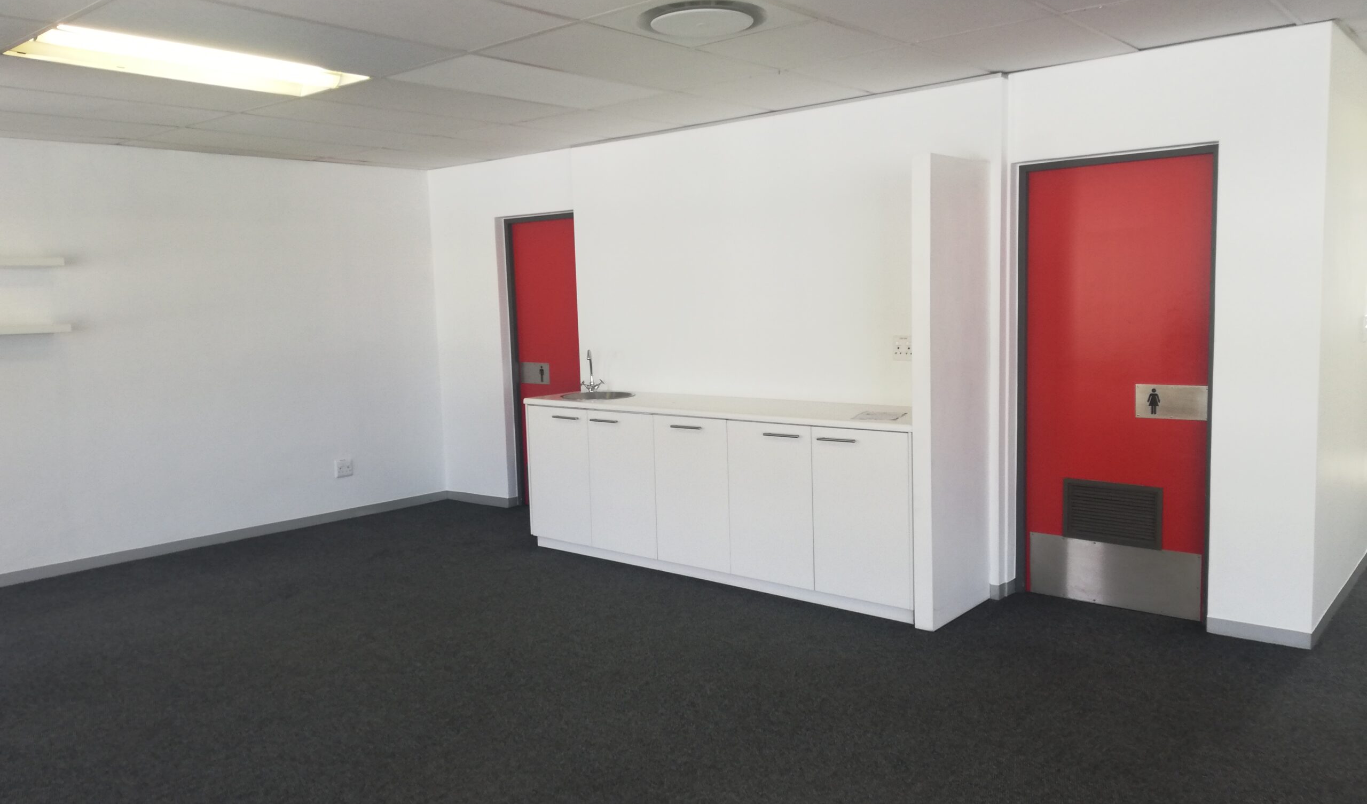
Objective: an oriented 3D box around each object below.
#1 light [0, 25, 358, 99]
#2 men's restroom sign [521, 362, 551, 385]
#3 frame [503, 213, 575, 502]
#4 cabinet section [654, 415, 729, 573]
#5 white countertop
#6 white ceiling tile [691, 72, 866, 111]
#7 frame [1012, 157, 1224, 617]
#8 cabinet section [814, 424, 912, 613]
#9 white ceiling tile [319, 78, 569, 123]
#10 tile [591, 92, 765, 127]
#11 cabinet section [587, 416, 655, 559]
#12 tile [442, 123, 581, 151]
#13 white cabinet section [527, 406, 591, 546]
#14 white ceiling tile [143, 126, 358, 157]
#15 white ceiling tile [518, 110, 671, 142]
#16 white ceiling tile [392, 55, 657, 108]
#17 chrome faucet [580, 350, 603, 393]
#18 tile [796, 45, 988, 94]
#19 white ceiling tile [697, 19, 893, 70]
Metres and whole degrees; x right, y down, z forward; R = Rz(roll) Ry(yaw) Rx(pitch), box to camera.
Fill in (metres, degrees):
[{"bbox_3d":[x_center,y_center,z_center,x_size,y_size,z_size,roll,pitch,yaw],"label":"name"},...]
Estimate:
[{"bbox_3d":[-1.889,-1.352,4.016,0.588,0.080,1.188,3,8,40],"label":"light"},{"bbox_3d":[-1.038,-0.198,7.173,0.300,0.147,0.004,3,8,40],"label":"men's restroom sign"},{"bbox_3d":[-0.867,-0.238,6.997,0.840,2.035,0.100,3,8,40],"label":"frame"},{"bbox_3d":[0.232,0.441,5.537,0.500,0.788,0.588,3,8,40],"label":"cabinet section"},{"bbox_3d":[0.212,0.029,5.480,2.547,0.032,0.595,3,8,40],"label":"white countertop"},{"bbox_3d":[0.471,-1.493,4.941,0.588,0.020,0.863,3,8,40],"label":"white ceiling tile"},{"bbox_3d":[1.944,-0.072,4.632,0.865,2.035,0.100,3,8,40],"label":"frame"},{"bbox_3d":[0.991,0.487,4.888,0.499,0.788,0.588,3,8,40],"label":"cabinet section"},{"bbox_3d":[-1.114,-1.443,4.928,0.588,0.020,1.188,3,8,40],"label":"white ceiling tile"},{"bbox_3d":[0.010,-1.526,5.340,0.590,0.018,0.793,3,8,40],"label":"tile"},{"bbox_3d":[-0.148,0.418,5.861,0.499,0.788,0.588,3,8,40],"label":"cabinet section"},{"bbox_3d":[-0.896,-1.581,6.124,0.590,0.018,0.818,3,8,40],"label":"tile"},{"bbox_3d":[-0.528,0.395,6.186,0.503,0.788,0.588,3,8,40],"label":"white cabinet section"},{"bbox_3d":[-2.488,-1.525,6.088,0.588,0.020,1.188,3,8,40],"label":"white ceiling tile"},{"bbox_3d":[-0.442,-1.554,5.733,0.590,0.018,0.808,3,8,40],"label":"white ceiling tile"},{"bbox_3d":[-0.643,-1.424,4.575,0.590,0.018,1.209,3,8,40],"label":"white ceiling tile"},{"bbox_3d":[-0.572,-0.182,6.316,0.145,0.264,0.165,-2,6,-1],"label":"chrome faucet"},{"bbox_3d":[0.929,-1.466,4.554,0.588,0.020,0.863,3,8,40],"label":"tile"},{"bbox_3d":[0.454,-1.392,3.996,0.588,0.020,0.588,3,8,40],"label":"white ceiling tile"}]

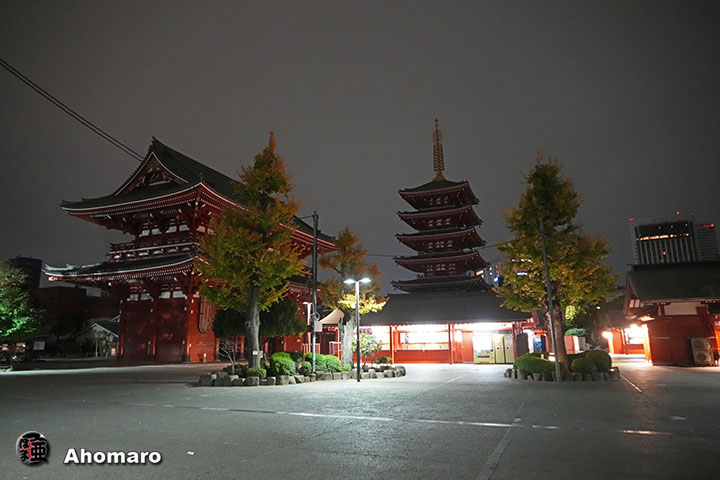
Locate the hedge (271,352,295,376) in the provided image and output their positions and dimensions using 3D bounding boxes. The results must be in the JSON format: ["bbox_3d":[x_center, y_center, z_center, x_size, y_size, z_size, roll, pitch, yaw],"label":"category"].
[{"bbox_3d":[-3.281,5.346,20.598,1.103,1.009,1.200,1,-11,-9],"label":"hedge"}]

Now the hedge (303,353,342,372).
[{"bbox_3d":[-1.690,5.566,21.665,1.801,0.952,1.300,0,-11,-4],"label":"hedge"}]

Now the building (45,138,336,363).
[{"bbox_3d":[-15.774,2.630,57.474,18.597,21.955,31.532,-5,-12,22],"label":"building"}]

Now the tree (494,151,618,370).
[{"bbox_3d":[7.975,0.790,19.855,4.565,9.364,4.800,-5,-12,22],"label":"tree"}]

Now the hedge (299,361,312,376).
[{"bbox_3d":[-2.393,5.619,21.075,0.611,0.637,0.600,1,-11,-6],"label":"hedge"}]

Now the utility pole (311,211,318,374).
[{"bbox_3d":[-2.043,2.286,21.575,0.300,7.459,0.300,0,-11,-5],"label":"utility pole"}]

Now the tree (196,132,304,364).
[{"bbox_3d":[-4.961,0.356,22.215,4.778,11.471,4.700,2,-12,-12],"label":"tree"}]

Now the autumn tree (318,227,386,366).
[{"bbox_3d":[-0.381,2.865,24.715,3.508,7.308,3.300,0,-11,-1],"label":"autumn tree"}]

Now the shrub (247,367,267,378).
[{"bbox_3d":[-4.262,5.461,19.771,0.806,0.485,0.800,2,-12,-12],"label":"shrub"}]

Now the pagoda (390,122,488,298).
[{"bbox_3d":[18.832,-3.108,110.034,18.803,52.372,18.803,-5,-12,22],"label":"pagoda"}]

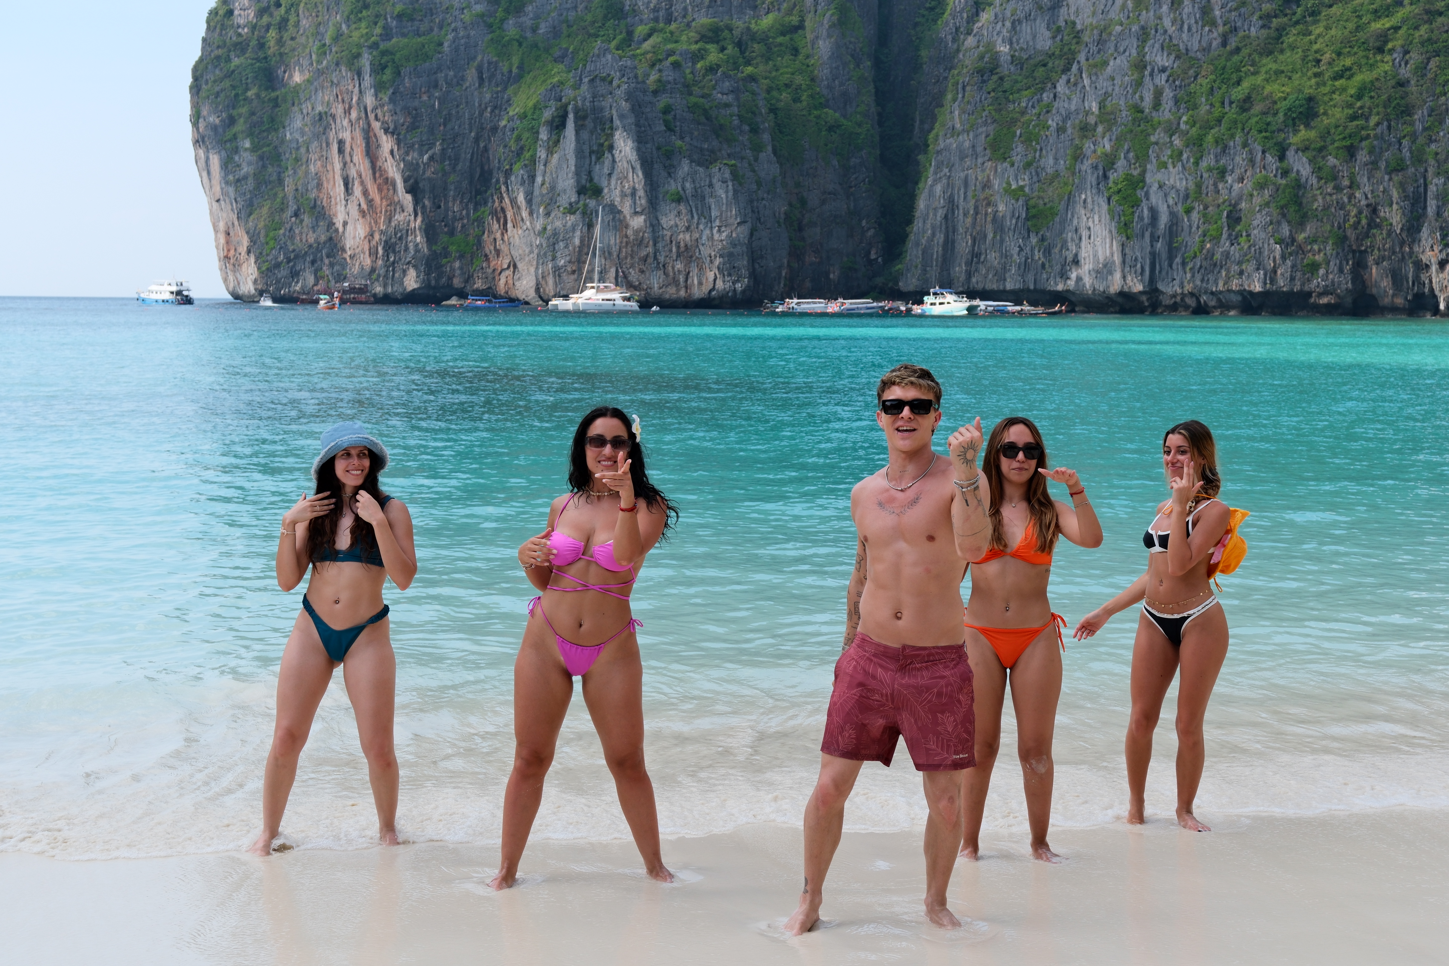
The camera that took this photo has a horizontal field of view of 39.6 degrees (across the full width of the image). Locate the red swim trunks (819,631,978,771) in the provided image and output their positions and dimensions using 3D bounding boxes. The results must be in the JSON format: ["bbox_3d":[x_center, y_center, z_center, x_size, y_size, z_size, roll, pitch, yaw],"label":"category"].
[{"bbox_3d":[0.540,0.675,6.215,0.435,0.400,0.300,2,5,18],"label":"red swim trunks"}]

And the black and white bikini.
[{"bbox_3d":[1.828,0.358,8.053,0.250,0.560,0.320,-4,7,-42],"label":"black and white bikini"}]

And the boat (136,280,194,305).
[{"bbox_3d":[-157.929,-53.718,567.619,16.500,6.900,6.000,4,6,30],"label":"boat"}]

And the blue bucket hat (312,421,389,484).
[{"bbox_3d":[-1.397,-0.106,7.512,0.280,0.170,0.290,-13,-8,-26],"label":"blue bucket hat"}]

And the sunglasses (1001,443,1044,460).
[{"bbox_3d":[1.063,-0.117,7.197,0.145,0.050,0.145,3,10,6],"label":"sunglasses"}]

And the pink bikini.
[{"bbox_3d":[-0.469,0.336,6.778,0.375,0.610,0.250,1,5,9],"label":"pink bikini"}]

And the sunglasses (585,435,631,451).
[{"bbox_3d":[-0.385,-0.134,6.715,0.142,0.046,0.145,5,7,0],"label":"sunglasses"}]

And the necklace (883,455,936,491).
[{"bbox_3d":[0.569,-0.048,6.150,0.160,0.130,0.160,2,5,18],"label":"necklace"}]

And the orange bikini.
[{"bbox_3d":[1.046,0.381,7.272,0.350,0.570,0.240,1,5,8],"label":"orange bikini"}]

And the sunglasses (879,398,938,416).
[{"bbox_3d":[0.562,-0.229,6.114,0.150,0.048,0.150,2,-2,10],"label":"sunglasses"}]

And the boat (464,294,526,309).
[{"bbox_3d":[-55.610,-43.993,488.074,14.300,3.300,2.900,1,5,0],"label":"boat"}]

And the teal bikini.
[{"bbox_3d":[-1.417,0.362,7.574,0.330,0.600,0.240,1,5,3],"label":"teal bikini"}]

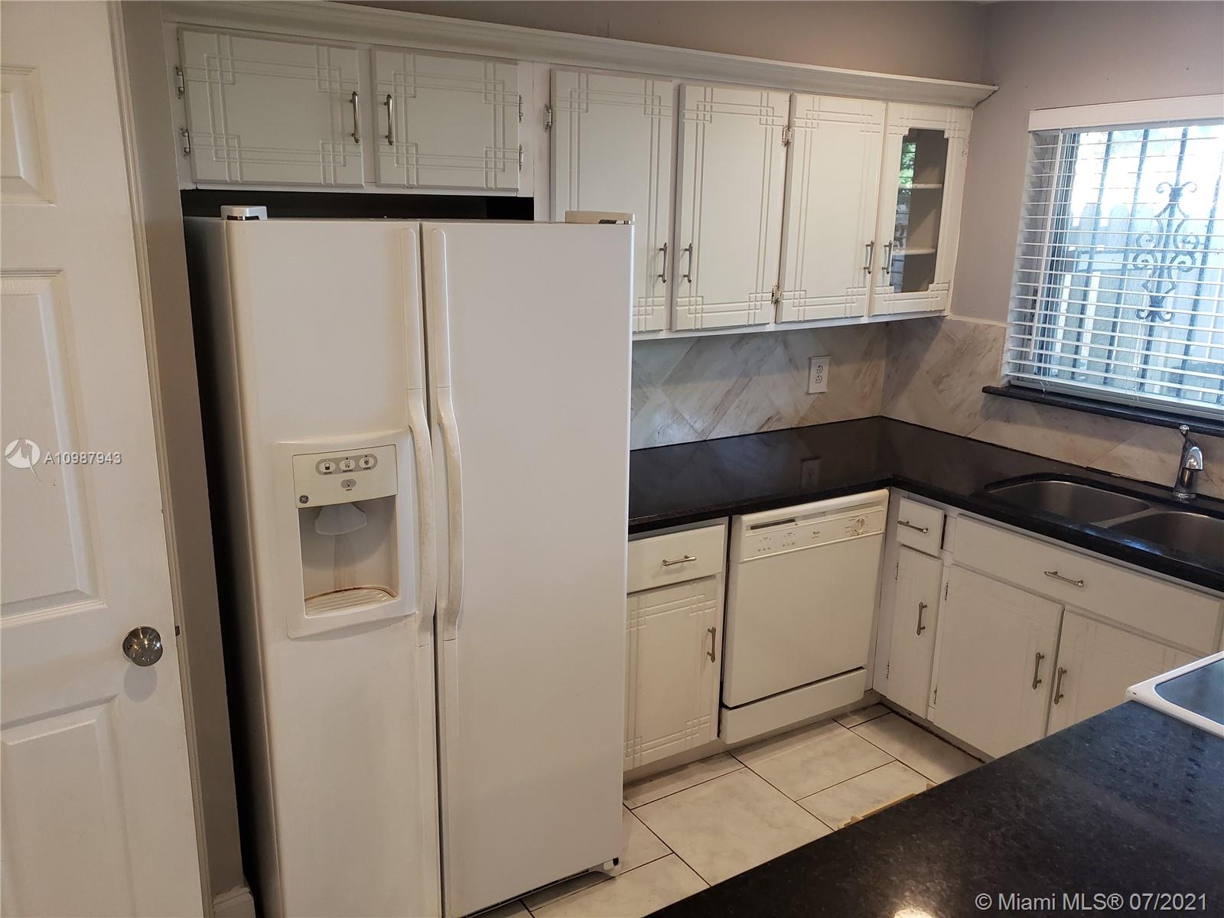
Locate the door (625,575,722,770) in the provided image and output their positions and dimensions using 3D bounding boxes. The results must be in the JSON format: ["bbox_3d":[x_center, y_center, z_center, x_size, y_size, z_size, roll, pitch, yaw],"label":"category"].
[{"bbox_3d":[0.164,0.639,2.727,0.336,0.560,0.025,-8,17,-29],"label":"door"}]

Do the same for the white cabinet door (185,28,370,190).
[{"bbox_3d":[-0.791,-0.820,2.178,0.394,0.327,0.025,-8,17,-30],"label":"white cabinet door"}]

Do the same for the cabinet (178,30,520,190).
[{"bbox_3d":[-0.693,-0.893,2.452,0.857,0.349,0.320,-8,17,-29],"label":"cabinet"}]

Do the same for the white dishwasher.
[{"bbox_3d":[0.478,0.451,3.188,0.597,0.789,0.620,-8,17,-29],"label":"white dishwasher"}]

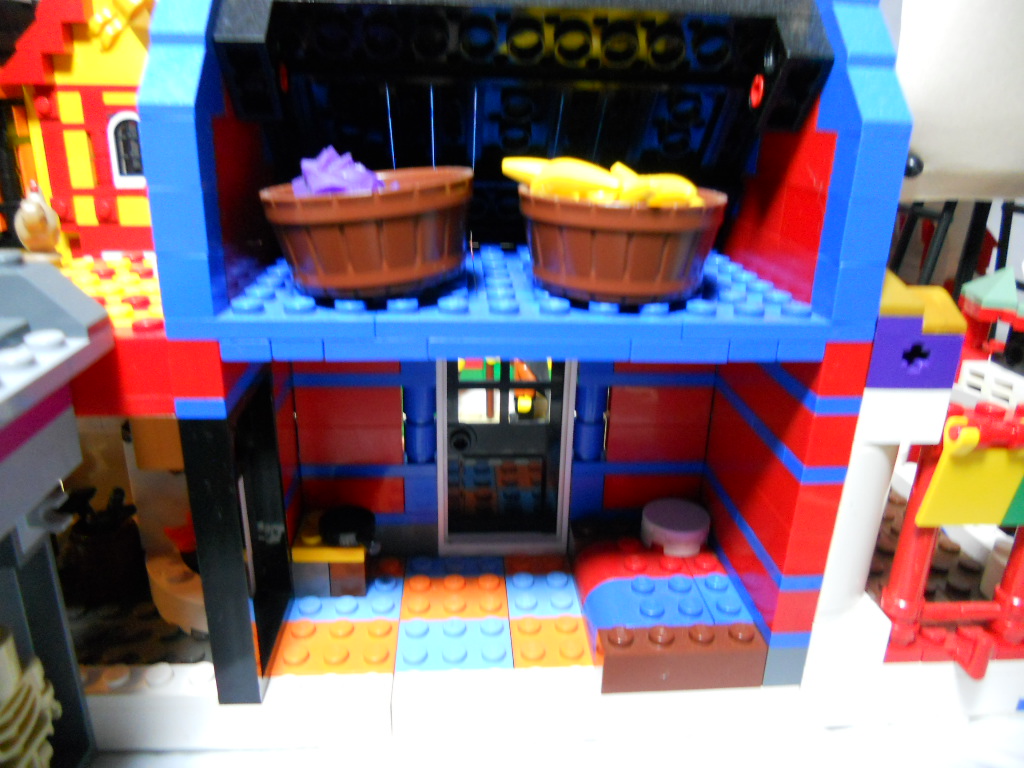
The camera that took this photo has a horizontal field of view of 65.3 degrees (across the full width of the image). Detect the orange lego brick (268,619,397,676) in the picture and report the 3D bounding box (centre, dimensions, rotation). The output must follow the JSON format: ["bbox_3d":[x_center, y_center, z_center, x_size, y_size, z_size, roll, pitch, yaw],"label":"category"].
[{"bbox_3d":[-0.036,0.057,0.165,0.024,0.011,0.016,0,21,-4],"label":"orange lego brick"}]

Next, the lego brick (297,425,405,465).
[{"bbox_3d":[-0.038,0.012,0.186,0.024,0.010,0.008,0,21,-4],"label":"lego brick"}]

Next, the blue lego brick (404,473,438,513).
[{"bbox_3d":[-0.022,0.024,0.192,0.008,0.010,0.008,0,21,-4],"label":"blue lego brick"}]

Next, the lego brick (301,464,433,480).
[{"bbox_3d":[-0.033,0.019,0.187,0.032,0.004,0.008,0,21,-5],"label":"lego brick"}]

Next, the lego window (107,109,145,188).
[{"bbox_3d":[-0.133,-0.082,0.280,0.016,0.026,0.008,3,21,2],"label":"lego window"}]

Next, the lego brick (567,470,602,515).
[{"bbox_3d":[0.018,0.025,0.194,0.008,0.010,0.008,0,21,-5],"label":"lego brick"}]

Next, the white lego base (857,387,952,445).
[{"bbox_3d":[0.066,0.004,0.140,0.016,0.010,0.009,0,21,-5],"label":"white lego base"}]

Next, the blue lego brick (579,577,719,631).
[{"bbox_3d":[0.028,0.048,0.166,0.024,0.011,0.016,0,21,-4],"label":"blue lego brick"}]

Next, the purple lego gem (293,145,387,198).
[{"bbox_3d":[-0.028,-0.034,0.130,0.015,0.011,0.013,0,21,-4],"label":"purple lego gem"}]

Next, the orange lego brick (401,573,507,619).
[{"bbox_3d":[-0.013,0.051,0.181,0.024,0.011,0.016,0,21,-4],"label":"orange lego brick"}]

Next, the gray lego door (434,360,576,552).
[{"bbox_3d":[-0.002,0.014,0.189,0.032,0.057,0.008,0,21,-4],"label":"gray lego door"}]

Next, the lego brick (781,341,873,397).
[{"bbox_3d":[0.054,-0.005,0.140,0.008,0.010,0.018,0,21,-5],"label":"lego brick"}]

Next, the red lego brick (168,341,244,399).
[{"bbox_3d":[-0.050,-0.005,0.131,0.008,0.010,0.016,0,21,-4],"label":"red lego brick"}]

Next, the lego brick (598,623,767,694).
[{"bbox_3d":[0.033,0.053,0.155,0.032,0.011,0.008,0,21,-5],"label":"lego brick"}]

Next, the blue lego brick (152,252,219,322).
[{"bbox_3d":[-0.049,-0.016,0.123,0.008,0.010,0.008,0,21,-4],"label":"blue lego brick"}]

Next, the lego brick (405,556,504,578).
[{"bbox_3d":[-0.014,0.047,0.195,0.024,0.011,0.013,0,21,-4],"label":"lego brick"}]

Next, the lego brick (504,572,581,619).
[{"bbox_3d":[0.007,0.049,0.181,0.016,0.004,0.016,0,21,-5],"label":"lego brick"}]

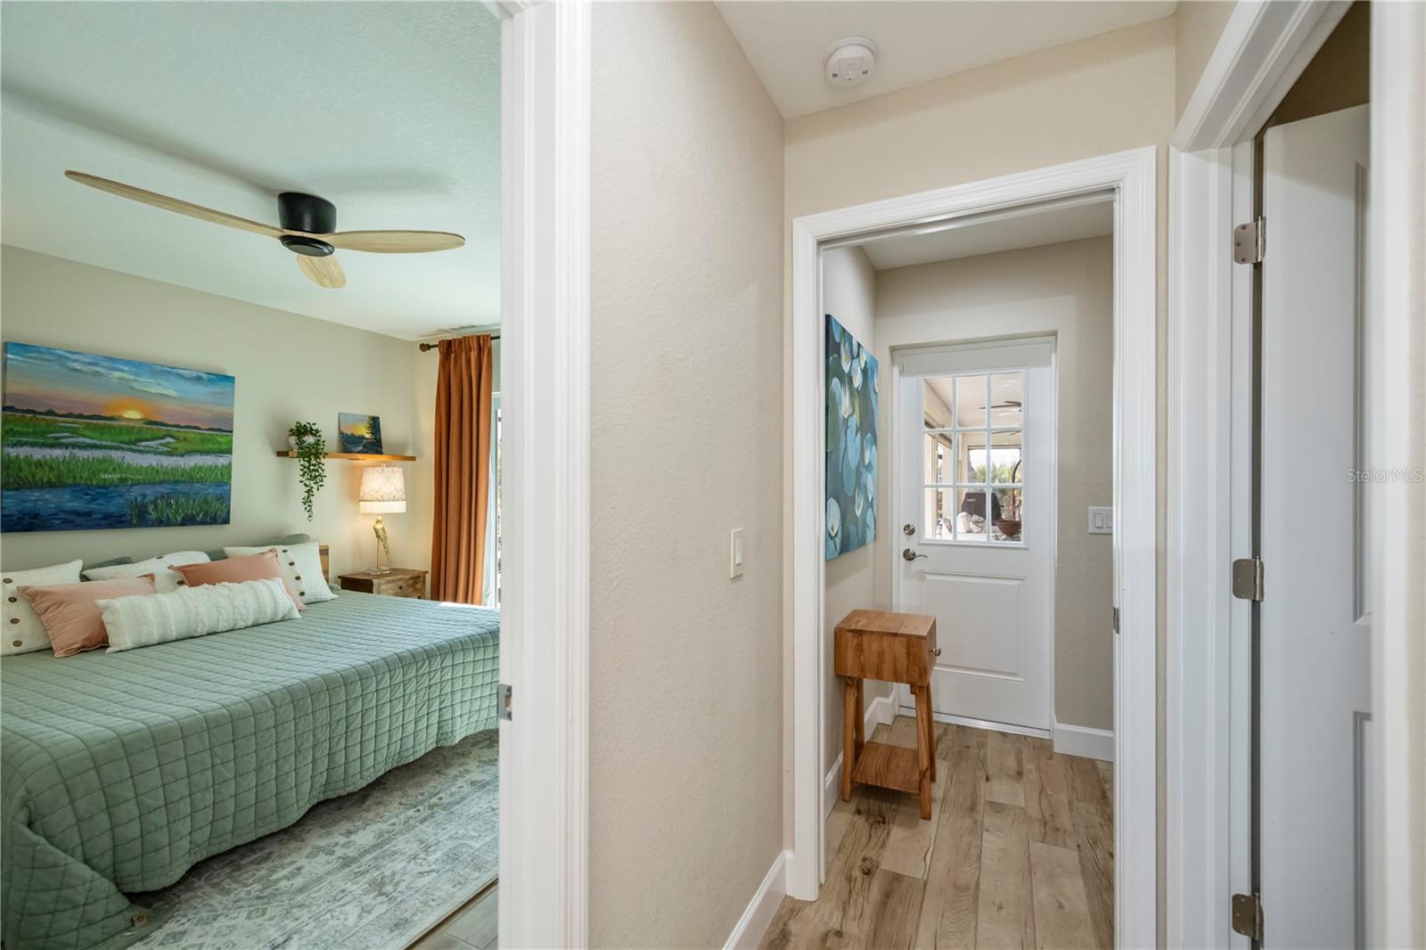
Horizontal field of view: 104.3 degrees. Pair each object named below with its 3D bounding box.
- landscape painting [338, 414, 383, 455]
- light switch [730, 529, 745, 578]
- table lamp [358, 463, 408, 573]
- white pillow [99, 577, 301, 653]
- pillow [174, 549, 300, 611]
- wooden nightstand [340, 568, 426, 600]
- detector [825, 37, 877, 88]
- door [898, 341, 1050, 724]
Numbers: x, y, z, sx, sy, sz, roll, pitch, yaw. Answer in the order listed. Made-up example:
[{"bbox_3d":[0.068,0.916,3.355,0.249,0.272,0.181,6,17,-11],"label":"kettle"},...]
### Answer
[{"bbox_3d":[-2.638,-0.294,4.165,0.020,0.295,0.300,-11,-5,27],"label":"landscape painting"},{"bbox_3d":[0.066,0.201,1.427,0.011,0.118,0.071,0,0,28],"label":"light switch"},{"bbox_3d":[-2.512,0.338,4.180,0.310,0.807,0.310,0,0,28],"label":"table lamp"},{"bbox_3d":[-2.395,0.637,2.622,0.290,0.130,0.680,47,23,24],"label":"white pillow"},{"bbox_3d":[-2.474,0.591,2.900,0.140,0.420,0.450,-46,-20,20],"label":"pillow"},{"bbox_3d":[-2.424,1.030,4.080,0.390,0.577,0.420,0,0,28],"label":"wooden nightstand"},{"bbox_3d":[0.370,-1.100,1.483,0.132,0.040,0.132,0,0,0],"label":"detector"},{"bbox_3d":[1.400,0.304,3.023,0.769,2.024,0.061,0,0,27],"label":"door"}]

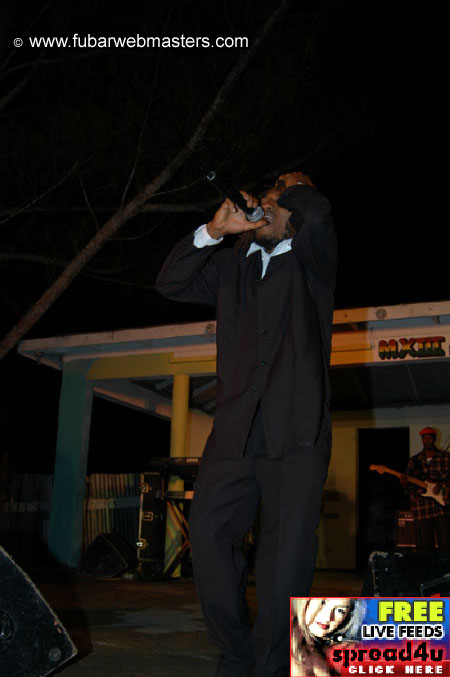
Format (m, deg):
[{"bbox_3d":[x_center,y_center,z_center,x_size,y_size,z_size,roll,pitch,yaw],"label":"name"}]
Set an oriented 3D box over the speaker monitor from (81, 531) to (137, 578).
[{"bbox_3d":[-1.188,2.245,7.014,0.460,0.410,0.580,0,-15,4],"label":"speaker monitor"}]

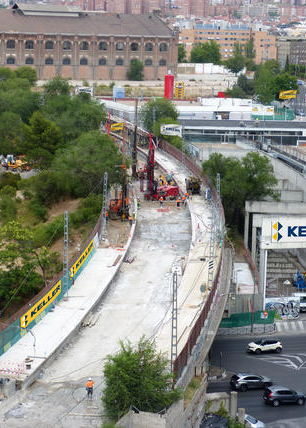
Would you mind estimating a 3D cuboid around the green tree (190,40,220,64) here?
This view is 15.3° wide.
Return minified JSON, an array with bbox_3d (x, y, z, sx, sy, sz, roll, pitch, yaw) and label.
[{"bbox_3d":[25.810,-77.900,558.770,14.780,14.620,12.560,1,10,0],"label":"green tree"}]

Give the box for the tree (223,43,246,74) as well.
[{"bbox_3d":[35.849,-68.180,500.000,10.500,13.500,10.000,1,12,0],"label":"tree"}]

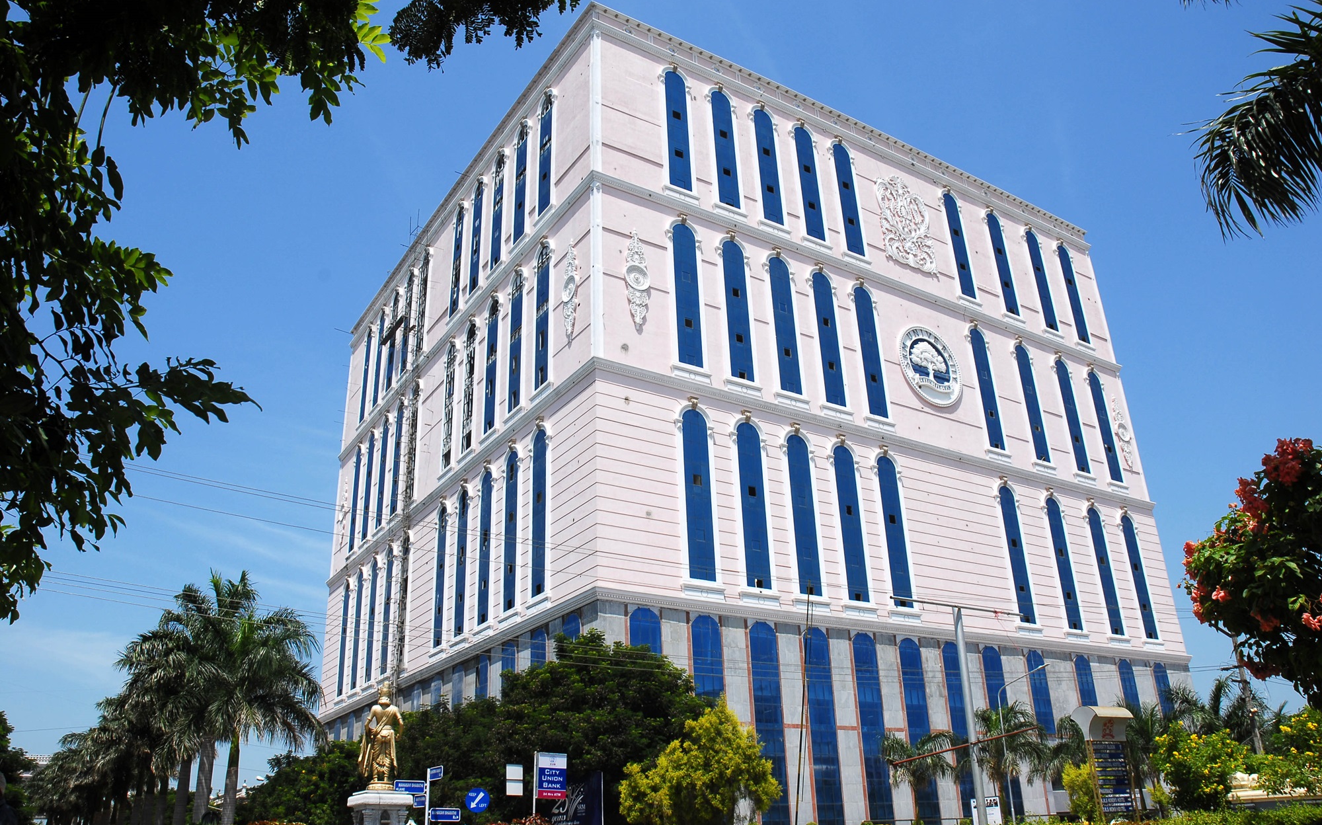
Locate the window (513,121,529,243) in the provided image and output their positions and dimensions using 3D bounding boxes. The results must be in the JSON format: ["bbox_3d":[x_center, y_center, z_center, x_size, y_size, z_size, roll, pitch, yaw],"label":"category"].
[{"bbox_3d":[-11.152,-18.566,79.075,0.250,11.000,2.000,13,-29,-30],"label":"window"}]

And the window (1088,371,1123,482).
[{"bbox_3d":[40.410,1.136,90.344,1.880,10.900,0.300,13,-29,-31],"label":"window"}]

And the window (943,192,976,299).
[{"bbox_3d":[26.325,-15.027,87.853,1.870,10.725,0.300,13,-28,-31],"label":"window"}]

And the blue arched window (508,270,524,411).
[{"bbox_3d":[-10.555,-5.363,72.958,0.300,11.188,1.796,13,-29,-30],"label":"blue arched window"}]

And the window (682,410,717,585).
[{"bbox_3d":[2.299,4.967,61.710,1.796,11.188,0.300,13,-29,-30],"label":"window"}]

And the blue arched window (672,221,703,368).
[{"bbox_3d":[1.721,-8.174,66.709,1.880,11.100,0.300,13,-29,-31],"label":"blue arched window"}]

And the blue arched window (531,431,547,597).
[{"bbox_3d":[-7.741,6.123,63.190,0.300,10.945,1.870,13,-28,-31],"label":"blue arched window"}]

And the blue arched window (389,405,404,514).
[{"bbox_3d":[-24.414,4.113,91.814,0.300,10.510,1.880,13,-29,-31],"label":"blue arched window"}]

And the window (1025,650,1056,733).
[{"bbox_3d":[27.445,20.217,72.003,1.952,5.885,0.300,13,-28,-31],"label":"window"}]

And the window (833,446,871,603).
[{"bbox_3d":[12.846,7.367,67.353,1.870,10.945,0.300,13,-28,-31],"label":"window"}]

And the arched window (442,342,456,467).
[{"bbox_3d":[-16.681,-0.804,78.805,0.300,10.510,1.840,13,-29,-30],"label":"arched window"}]

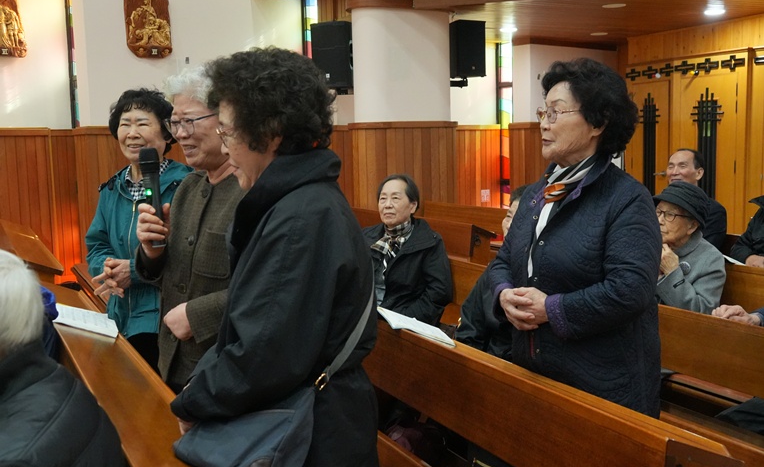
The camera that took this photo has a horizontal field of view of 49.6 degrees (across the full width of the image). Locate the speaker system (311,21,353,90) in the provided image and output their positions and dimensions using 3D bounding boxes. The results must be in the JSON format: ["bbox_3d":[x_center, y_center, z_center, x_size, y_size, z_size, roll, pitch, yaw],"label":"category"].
[{"bbox_3d":[-0.435,-1.726,8.000,0.390,0.600,0.370,2,7,26],"label":"speaker system"}]

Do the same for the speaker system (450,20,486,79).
[{"bbox_3d":[0.823,-1.815,8.150,0.350,0.560,0.340,-6,8,-33],"label":"speaker system"}]

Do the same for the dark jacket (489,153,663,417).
[{"bbox_3d":[0.494,0.190,2.090,0.360,0.770,0.480,-4,7,-23],"label":"dark jacket"}]

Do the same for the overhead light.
[{"bbox_3d":[3.178,-2.117,7.900,0.200,0.050,0.200,2,7,24],"label":"overhead light"}]

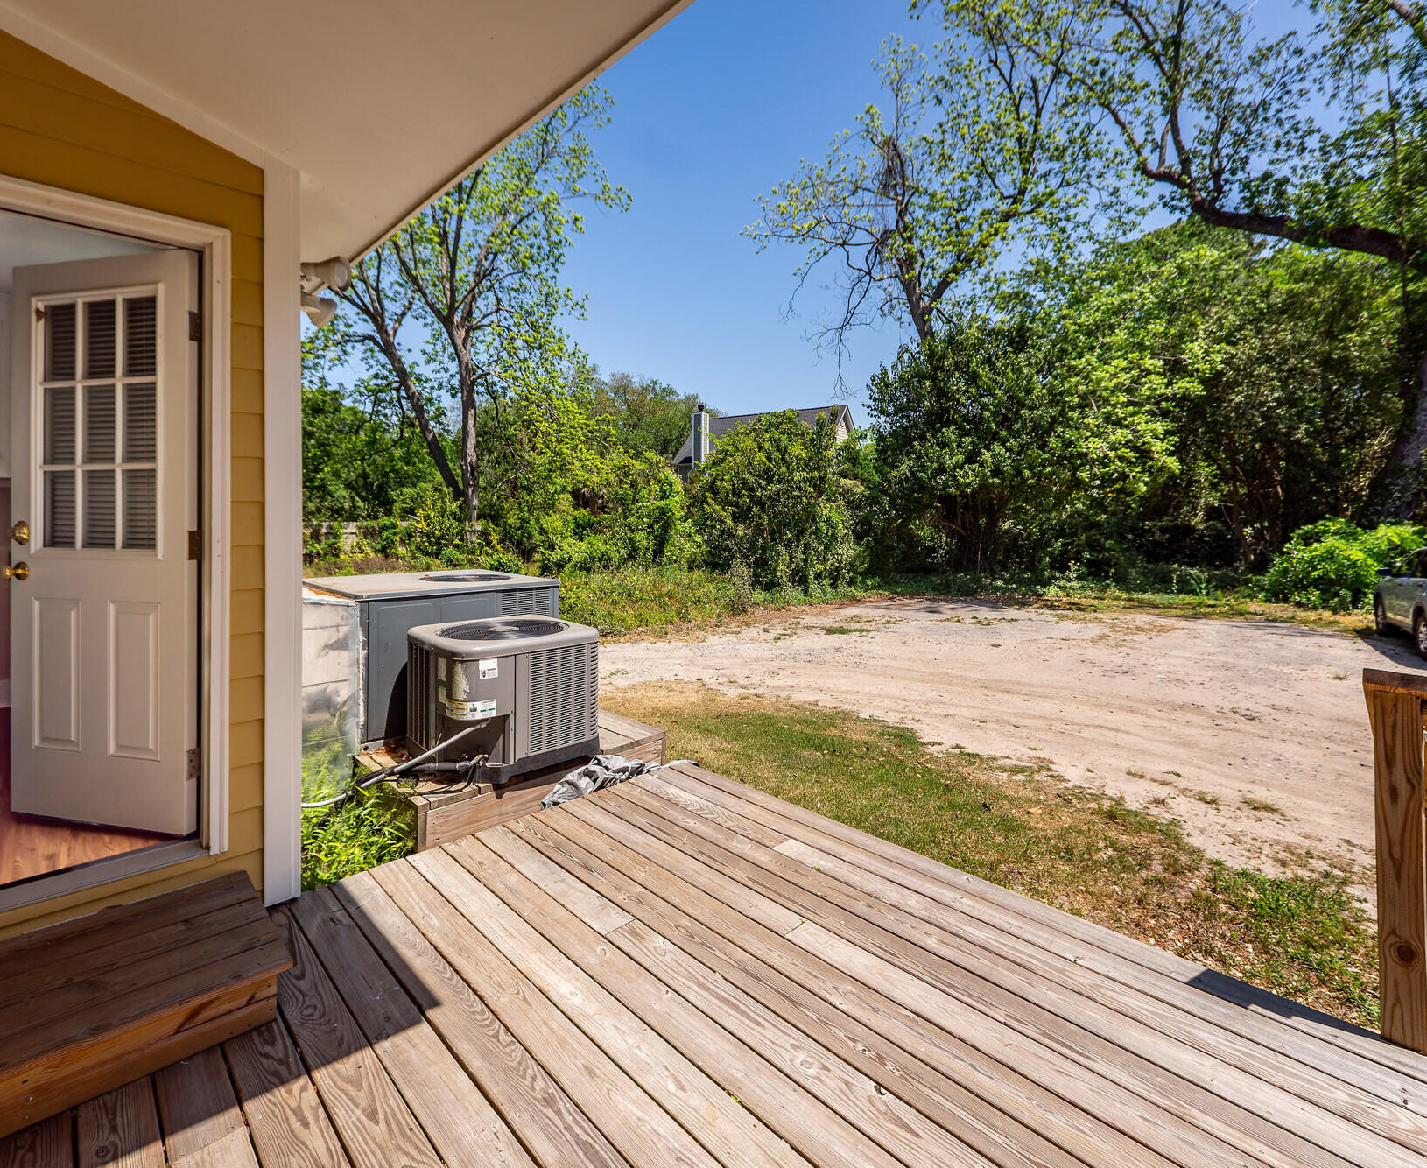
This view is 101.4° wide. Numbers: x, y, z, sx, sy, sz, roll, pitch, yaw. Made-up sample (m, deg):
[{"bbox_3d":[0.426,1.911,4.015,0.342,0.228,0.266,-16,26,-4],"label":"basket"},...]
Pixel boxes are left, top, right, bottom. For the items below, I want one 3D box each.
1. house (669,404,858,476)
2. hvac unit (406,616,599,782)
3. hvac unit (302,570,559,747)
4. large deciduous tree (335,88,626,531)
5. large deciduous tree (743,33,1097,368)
[{"bbox_3d":[4.380,-8.120,42.000,12.500,9.000,10.000,3,6,29],"label":"house"},{"bbox_3d":[-1.101,0.571,3.079,0.757,0.635,0.750,5,7,45],"label":"hvac unit"},{"bbox_3d":[-1.809,0.383,3.786,1.136,0.794,1.171,5,7,45],"label":"hvac unit"},{"bbox_3d":[-8.833,-9.178,21.000,11.000,17.000,10.000,0,5,0],"label":"large deciduous tree"},{"bbox_3d":[6.459,-7.976,17.500,10.000,15.000,9.000,0,5,0],"label":"large deciduous tree"}]

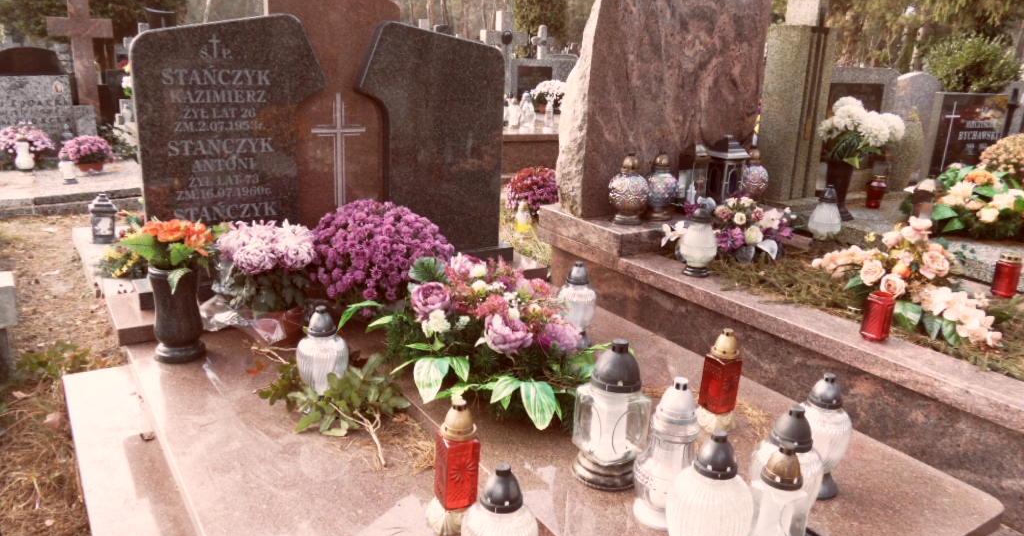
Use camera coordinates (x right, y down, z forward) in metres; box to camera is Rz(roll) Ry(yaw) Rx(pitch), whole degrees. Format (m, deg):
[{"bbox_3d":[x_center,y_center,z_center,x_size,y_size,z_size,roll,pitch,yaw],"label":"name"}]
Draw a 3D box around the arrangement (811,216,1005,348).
[{"bbox_3d":[1.106,0.040,1.980,0.270,0.270,0.480,-8,19,-35],"label":"arrangement"}]

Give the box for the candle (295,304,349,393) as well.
[{"bbox_3d":[-0.492,0.223,1.835,0.135,0.263,0.135,4,16,0],"label":"candle"}]

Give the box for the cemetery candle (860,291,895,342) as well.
[{"bbox_3d":[0.980,0.127,1.886,0.074,0.122,0.074,12,19,28],"label":"cemetery candle"}]

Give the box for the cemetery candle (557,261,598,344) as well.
[{"bbox_3d":[0.204,0.113,2.201,0.120,0.268,0.120,5,17,6],"label":"cemetery candle"}]

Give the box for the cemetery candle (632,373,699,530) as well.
[{"bbox_3d":[0.316,0.358,1.414,0.120,0.295,0.120,4,16,0],"label":"cemetery candle"}]

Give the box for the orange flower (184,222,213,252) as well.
[{"bbox_3d":[-0.870,-0.085,1.970,0.078,0.080,0.075,-4,18,-24],"label":"orange flower"}]

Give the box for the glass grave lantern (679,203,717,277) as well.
[{"bbox_3d":[0.709,-0.105,2.648,0.138,0.267,0.138,-8,20,-34],"label":"glass grave lantern"}]

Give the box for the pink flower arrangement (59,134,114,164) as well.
[{"bbox_3d":[-3.617,-0.993,6.050,0.460,0.300,0.440,-7,19,-30],"label":"pink flower arrangement"}]

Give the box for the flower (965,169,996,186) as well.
[{"bbox_3d":[1.848,-0.357,2.800,0.120,0.075,0.110,14,20,31],"label":"flower"}]

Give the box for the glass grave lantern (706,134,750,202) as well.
[{"bbox_3d":[1.085,-0.481,3.544,0.150,0.344,0.150,-8,20,-34],"label":"glass grave lantern"}]

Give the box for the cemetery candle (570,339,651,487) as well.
[{"bbox_3d":[0.212,0.304,1.532,0.155,0.312,0.155,18,21,41],"label":"cemetery candle"}]

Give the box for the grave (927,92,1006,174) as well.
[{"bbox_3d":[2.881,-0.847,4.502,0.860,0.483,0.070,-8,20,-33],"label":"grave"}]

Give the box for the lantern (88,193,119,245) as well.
[{"bbox_3d":[-1.697,-0.206,2.950,0.125,0.215,0.125,-6,17,-30],"label":"lantern"}]

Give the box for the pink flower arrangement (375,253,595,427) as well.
[{"bbox_3d":[-0.080,0.162,2.103,0.553,0.340,0.485,-8,20,-34],"label":"pink flower arrangement"}]

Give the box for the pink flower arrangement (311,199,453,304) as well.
[{"bbox_3d":[-0.461,-0.011,2.571,0.475,0.436,0.475,-8,20,-34],"label":"pink flower arrangement"}]

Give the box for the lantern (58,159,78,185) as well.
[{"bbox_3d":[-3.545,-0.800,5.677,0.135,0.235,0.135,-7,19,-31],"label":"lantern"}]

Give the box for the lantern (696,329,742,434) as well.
[{"bbox_3d":[0.511,0.274,1.733,0.095,0.258,0.095,-10,21,-36],"label":"lantern"}]

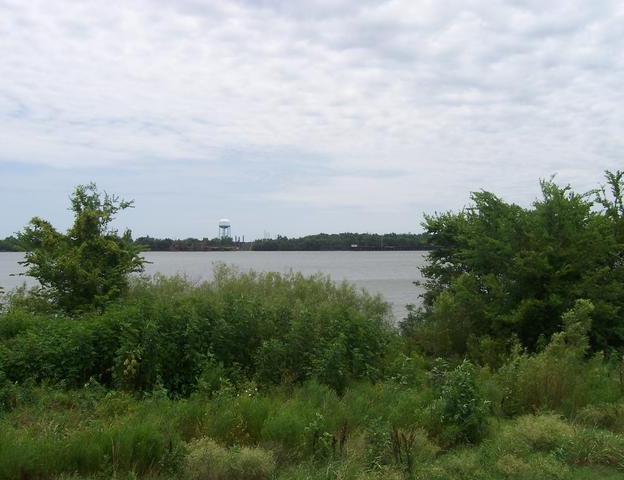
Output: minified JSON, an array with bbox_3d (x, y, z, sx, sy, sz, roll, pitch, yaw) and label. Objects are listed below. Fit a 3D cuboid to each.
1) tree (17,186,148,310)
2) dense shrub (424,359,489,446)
[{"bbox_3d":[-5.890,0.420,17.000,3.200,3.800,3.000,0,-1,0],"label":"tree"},{"bbox_3d":[1.820,2.030,8.400,0.800,1.050,0.800,0,-1,0],"label":"dense shrub"}]

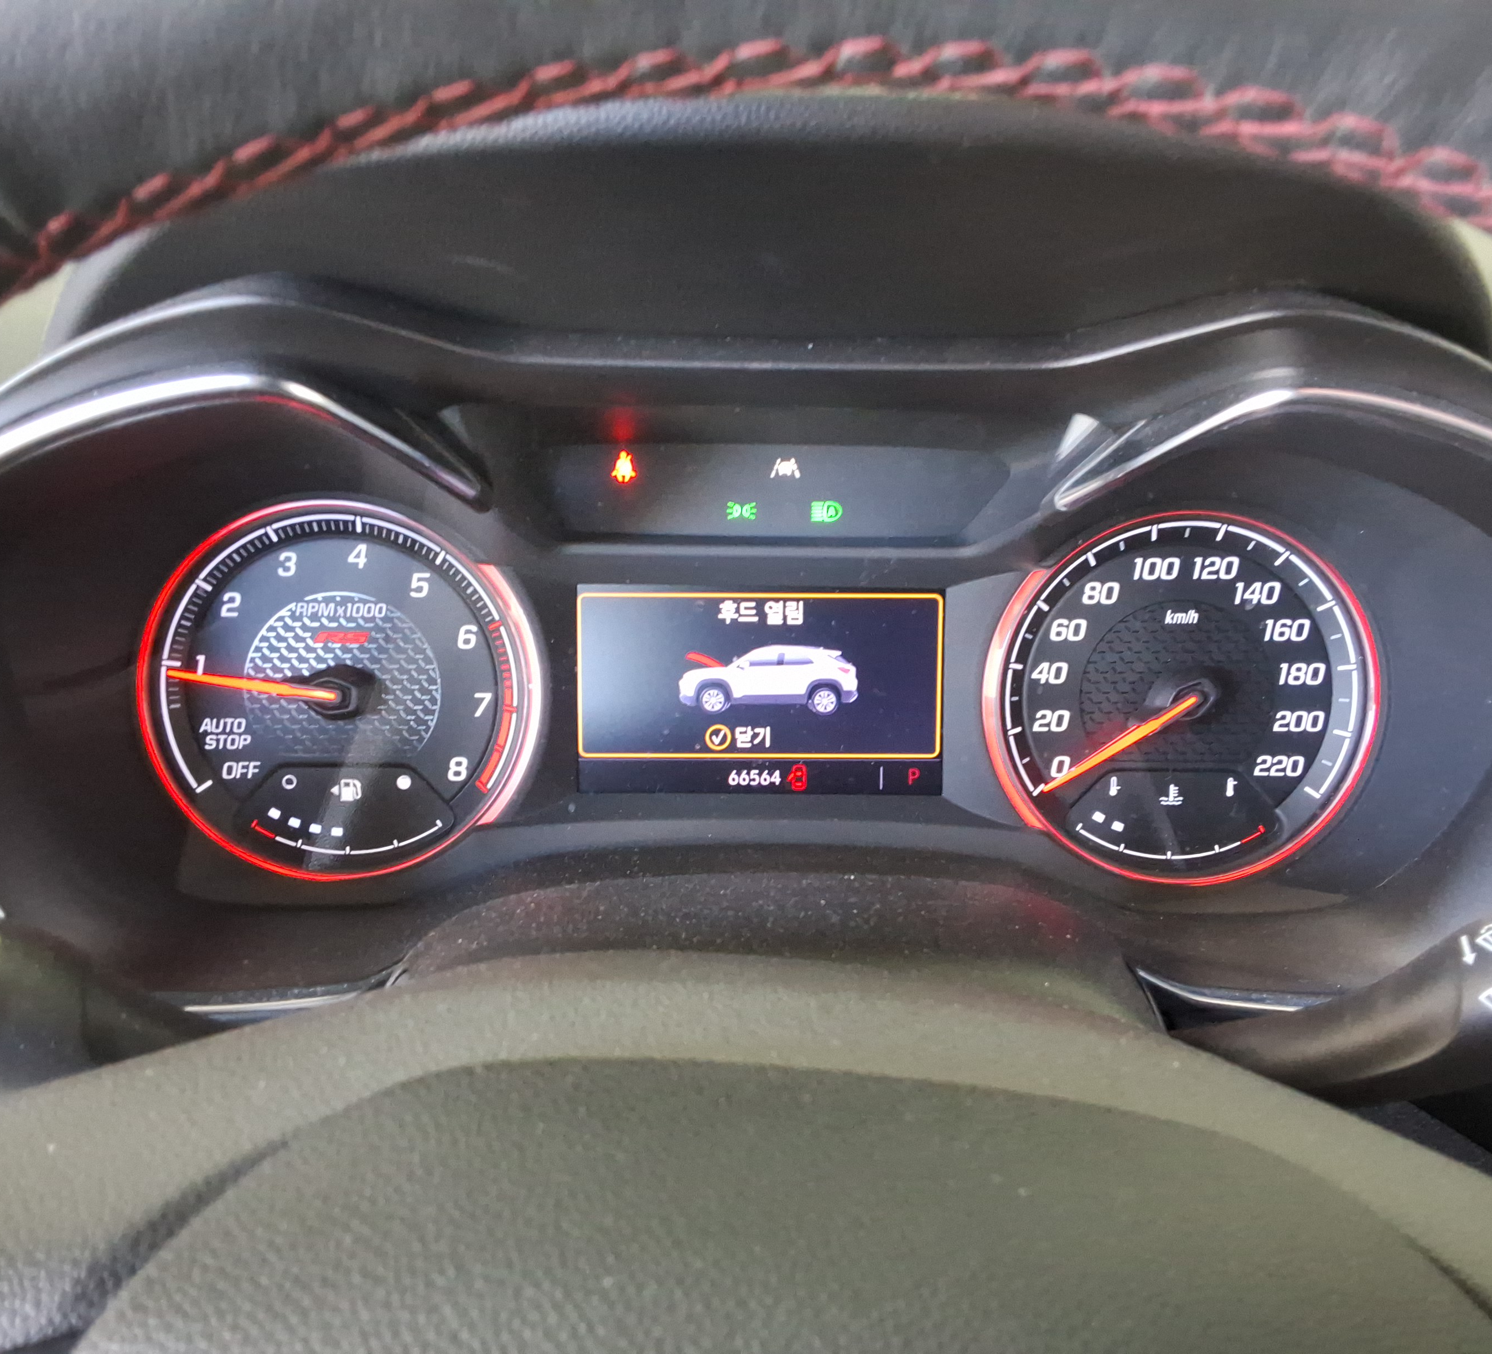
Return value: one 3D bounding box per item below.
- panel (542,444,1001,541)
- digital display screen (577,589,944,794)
[{"bbox_3d":[0.009,-0.048,0.379,0.117,0.025,0.012,0,7,-1],"label":"panel"},{"bbox_3d":[0.004,0.003,0.378,0.094,0.053,0.010,0,7,-1],"label":"digital display screen"}]

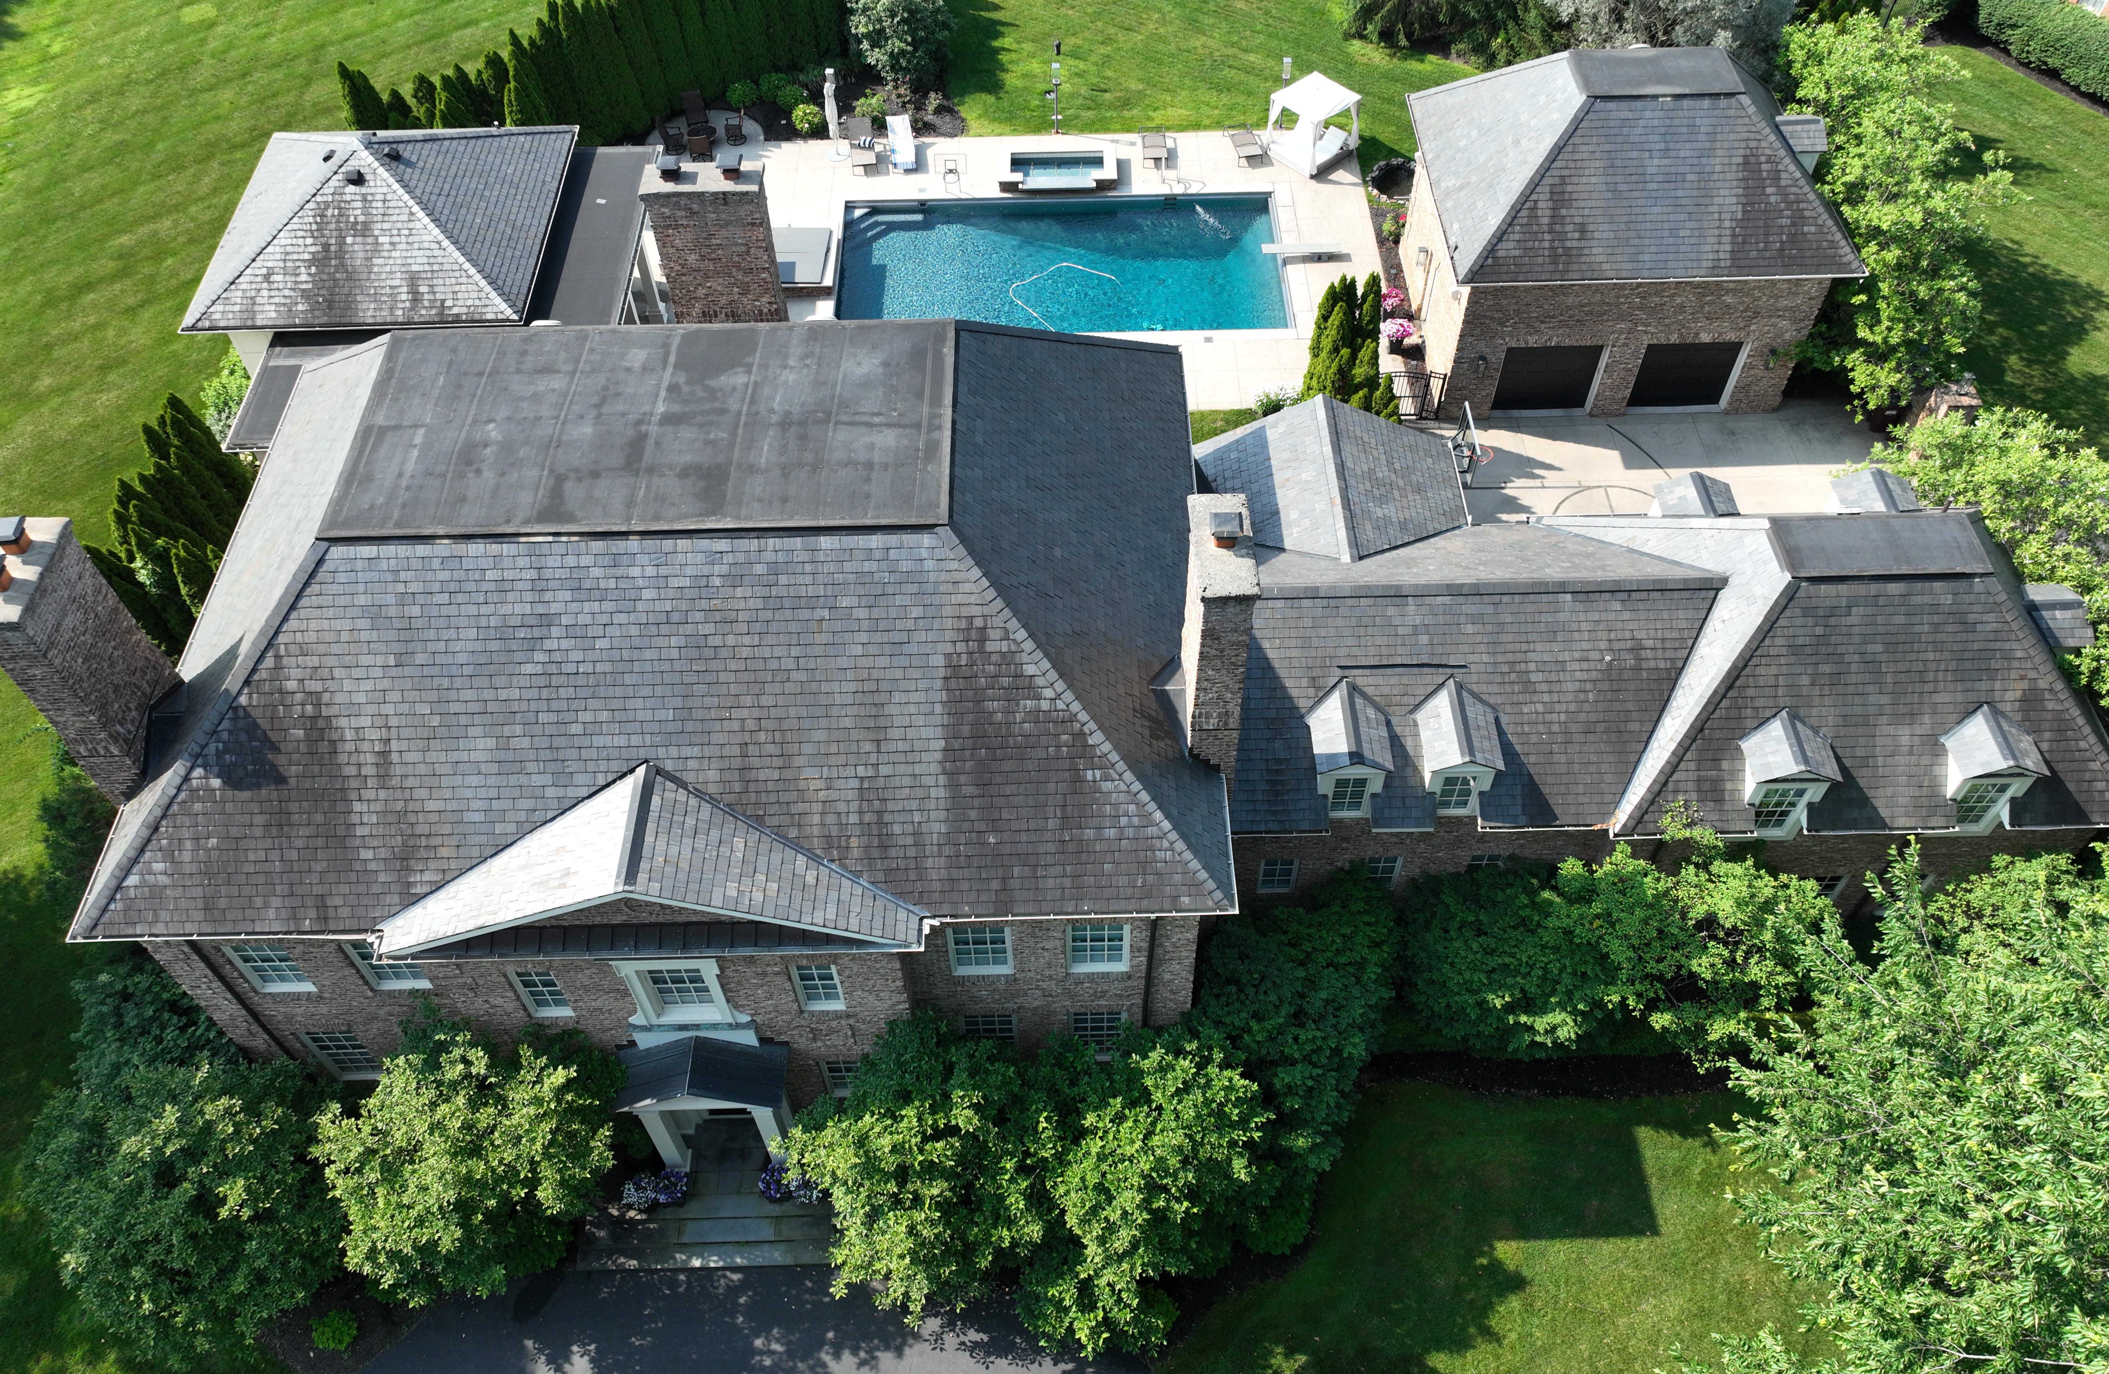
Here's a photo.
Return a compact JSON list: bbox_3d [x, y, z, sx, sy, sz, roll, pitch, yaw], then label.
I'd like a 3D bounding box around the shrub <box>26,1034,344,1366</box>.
[{"bbox_3d":[-13.635,8.113,23.202,4.000,4.600,4.700,-1,51,-1],"label":"shrub"}]

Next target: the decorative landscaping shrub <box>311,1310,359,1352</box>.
[{"bbox_3d":[-11.749,10.512,23.847,0.720,0.600,0.680,-1,51,-1],"label":"decorative landscaping shrub"}]

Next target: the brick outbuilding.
[{"bbox_3d":[14.290,-12.309,37.586,9.750,7.500,8.350,-1,51,-1],"label":"brick outbuilding"}]

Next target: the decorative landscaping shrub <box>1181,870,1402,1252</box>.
[{"bbox_3d":[4.043,6.351,25.361,3.600,3.400,6.600,-1,51,-1],"label":"decorative landscaping shrub"}]

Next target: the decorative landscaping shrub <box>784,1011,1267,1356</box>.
[{"bbox_3d":[-0.438,7.820,23.299,7.600,4.800,5.000,-1,51,-1],"label":"decorative landscaping shrub"}]

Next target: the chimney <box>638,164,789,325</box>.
[{"bbox_3d":[-6.110,-7.654,26.480,2.030,4.300,0.930,-1,51,-1],"label":"chimney"}]

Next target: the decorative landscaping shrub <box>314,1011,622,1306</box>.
[{"bbox_3d":[-9.249,7.604,23.413,4.400,4.900,4.200,-1,51,-1],"label":"decorative landscaping shrub"}]

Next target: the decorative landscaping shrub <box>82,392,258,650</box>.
[{"bbox_3d":[-18.970,-3.316,32.365,3.300,4.500,6.800,-1,51,-1],"label":"decorative landscaping shrub"}]

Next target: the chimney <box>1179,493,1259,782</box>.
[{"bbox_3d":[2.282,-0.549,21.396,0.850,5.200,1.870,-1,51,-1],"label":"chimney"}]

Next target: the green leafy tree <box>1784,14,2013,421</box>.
[{"bbox_3d":[21.416,-12.650,38.620,5.000,6.300,10.200,-1,51,-1],"label":"green leafy tree"}]

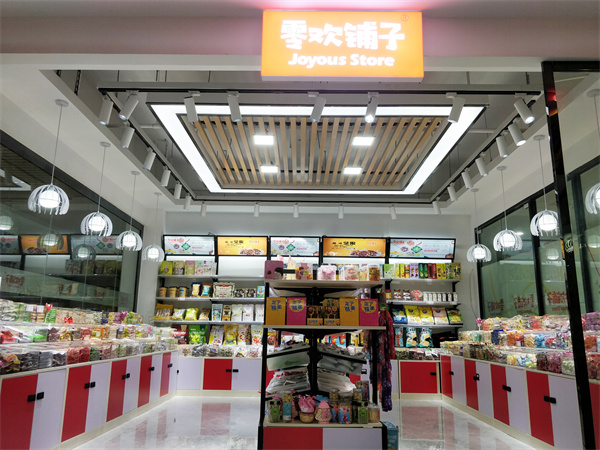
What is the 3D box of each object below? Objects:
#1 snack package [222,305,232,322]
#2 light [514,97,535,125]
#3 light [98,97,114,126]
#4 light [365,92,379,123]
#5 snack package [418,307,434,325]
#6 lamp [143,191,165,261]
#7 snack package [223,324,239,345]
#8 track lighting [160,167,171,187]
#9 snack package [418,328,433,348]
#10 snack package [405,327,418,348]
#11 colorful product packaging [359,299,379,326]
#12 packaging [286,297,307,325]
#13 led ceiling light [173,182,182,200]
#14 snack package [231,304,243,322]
[{"bbox_3d":[-1.260,1.534,7.213,0.159,0.279,0.080,1,-14,1],"label":"snack package"},{"bbox_3d":[2.059,-1.045,3.824,0.092,0.234,0.092,11,-39,-34],"label":"light"},{"bbox_3d":[-1.824,-1.068,3.920,0.092,0.234,0.092,2,-11,39],"label":"light"},{"bbox_3d":[0.644,-1.058,3.747,0.130,0.265,0.110,14,-19,-43],"label":"light"},{"bbox_3d":[2.053,1.473,6.752,0.260,0.294,0.070,1,-31,1],"label":"snack package"},{"bbox_3d":[-2.267,0.041,6.480,0.315,1.092,0.315,1,-14,1],"label":"lamp"},{"bbox_3d":[-1.106,1.778,6.712,0.240,0.329,0.080,1,-24,1],"label":"snack package"},{"bbox_3d":[-1.809,-0.638,5.633,0.092,0.234,0.092,-2,-24,11],"label":"track lighting"},{"bbox_3d":[2.021,1.816,6.668,0.229,0.324,0.080,1,-24,1],"label":"snack package"},{"bbox_3d":[1.906,1.926,7.119,0.191,0.329,0.085,1,-18,1],"label":"snack package"},{"bbox_3d":[0.540,0.687,3.253,0.153,0.213,0.100,1,-14,1],"label":"colorful product packaging"},{"bbox_3d":[-0.020,0.613,2.945,0.135,0.188,0.095,1,-14,1],"label":"packaging"},{"bbox_3d":[-1.806,-0.501,6.173,0.092,0.234,0.092,-16,-22,37],"label":"led ceiling light"},{"bbox_3d":[-1.043,1.451,6.862,0.172,0.266,0.080,1,-17,1],"label":"snack package"}]

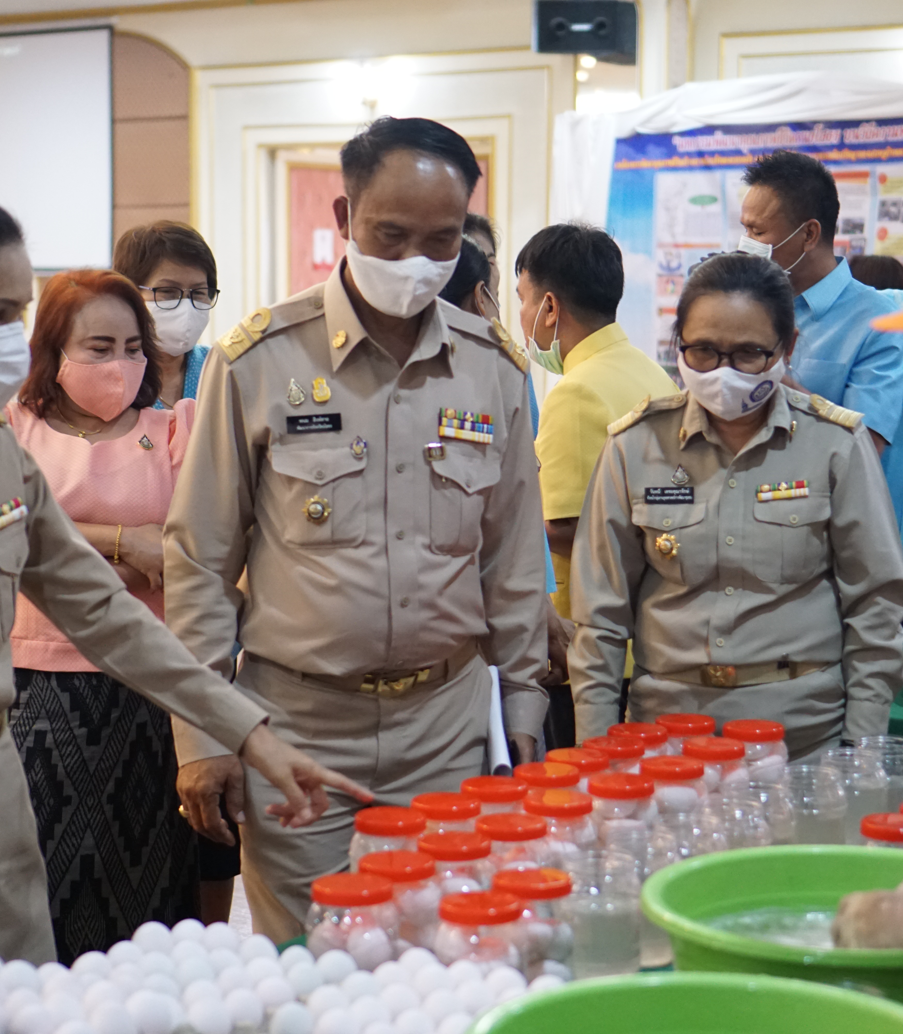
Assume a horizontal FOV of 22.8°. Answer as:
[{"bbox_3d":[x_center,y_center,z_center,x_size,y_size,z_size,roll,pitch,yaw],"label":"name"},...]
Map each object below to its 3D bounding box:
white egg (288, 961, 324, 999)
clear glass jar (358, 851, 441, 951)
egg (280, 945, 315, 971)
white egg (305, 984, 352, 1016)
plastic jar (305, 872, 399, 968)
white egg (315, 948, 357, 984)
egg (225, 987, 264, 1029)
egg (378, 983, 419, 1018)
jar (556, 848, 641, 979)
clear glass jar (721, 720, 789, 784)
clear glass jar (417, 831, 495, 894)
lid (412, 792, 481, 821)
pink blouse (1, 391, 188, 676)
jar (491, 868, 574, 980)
[{"bbox_3d":[-0.155,0.498,2.364,0.043,0.056,0.043,0,7,0],"label":"white egg"},{"bbox_3d":[-0.063,0.468,2.590,0.098,0.145,0.098,0,6,0],"label":"clear glass jar"},{"bbox_3d":[-0.167,0.491,2.421,0.043,0.056,0.043,0,7,0],"label":"egg"},{"bbox_3d":[-0.127,0.507,2.295,0.043,0.056,0.043,0,7,0],"label":"white egg"},{"bbox_3d":[-0.108,0.463,2.448,0.101,0.128,0.101,0,7,0],"label":"plastic jar"},{"bbox_3d":[-0.123,0.490,2.400,0.043,0.056,0.043,0,6,0],"label":"white egg"},{"bbox_3d":[-0.217,0.519,2.350,0.044,0.056,0.044,1,7,0],"label":"egg"},{"bbox_3d":[-0.054,0.509,2.320,0.043,0.056,0.043,0,6,0],"label":"egg"},{"bbox_3d":[0.169,0.459,2.591,0.100,0.132,0.100,0,6,0],"label":"jar"},{"bbox_3d":[0.456,0.389,3.388,0.102,0.145,0.102,1,7,0],"label":"clear glass jar"},{"bbox_3d":[0.004,0.459,2.679,0.098,0.145,0.098,0,6,0],"label":"clear glass jar"},{"bbox_3d":[-0.006,0.362,2.805,0.086,0.015,0.086,0,7,0],"label":"lid"},{"bbox_3d":[-0.584,0.030,3.680,0.420,0.470,0.280,-1,7,-11],"label":"pink blouse"},{"bbox_3d":[0.091,0.468,2.502,0.100,0.135,0.100,0,6,0],"label":"jar"}]

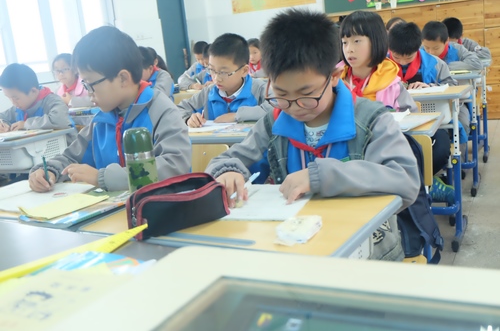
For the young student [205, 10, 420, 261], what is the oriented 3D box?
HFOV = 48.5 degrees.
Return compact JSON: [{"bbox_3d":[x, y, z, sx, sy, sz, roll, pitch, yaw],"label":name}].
[{"bbox_3d":[0.143,0.166,1.421,0.580,1.100,0.580,-1,14,22],"label":"young student"}]

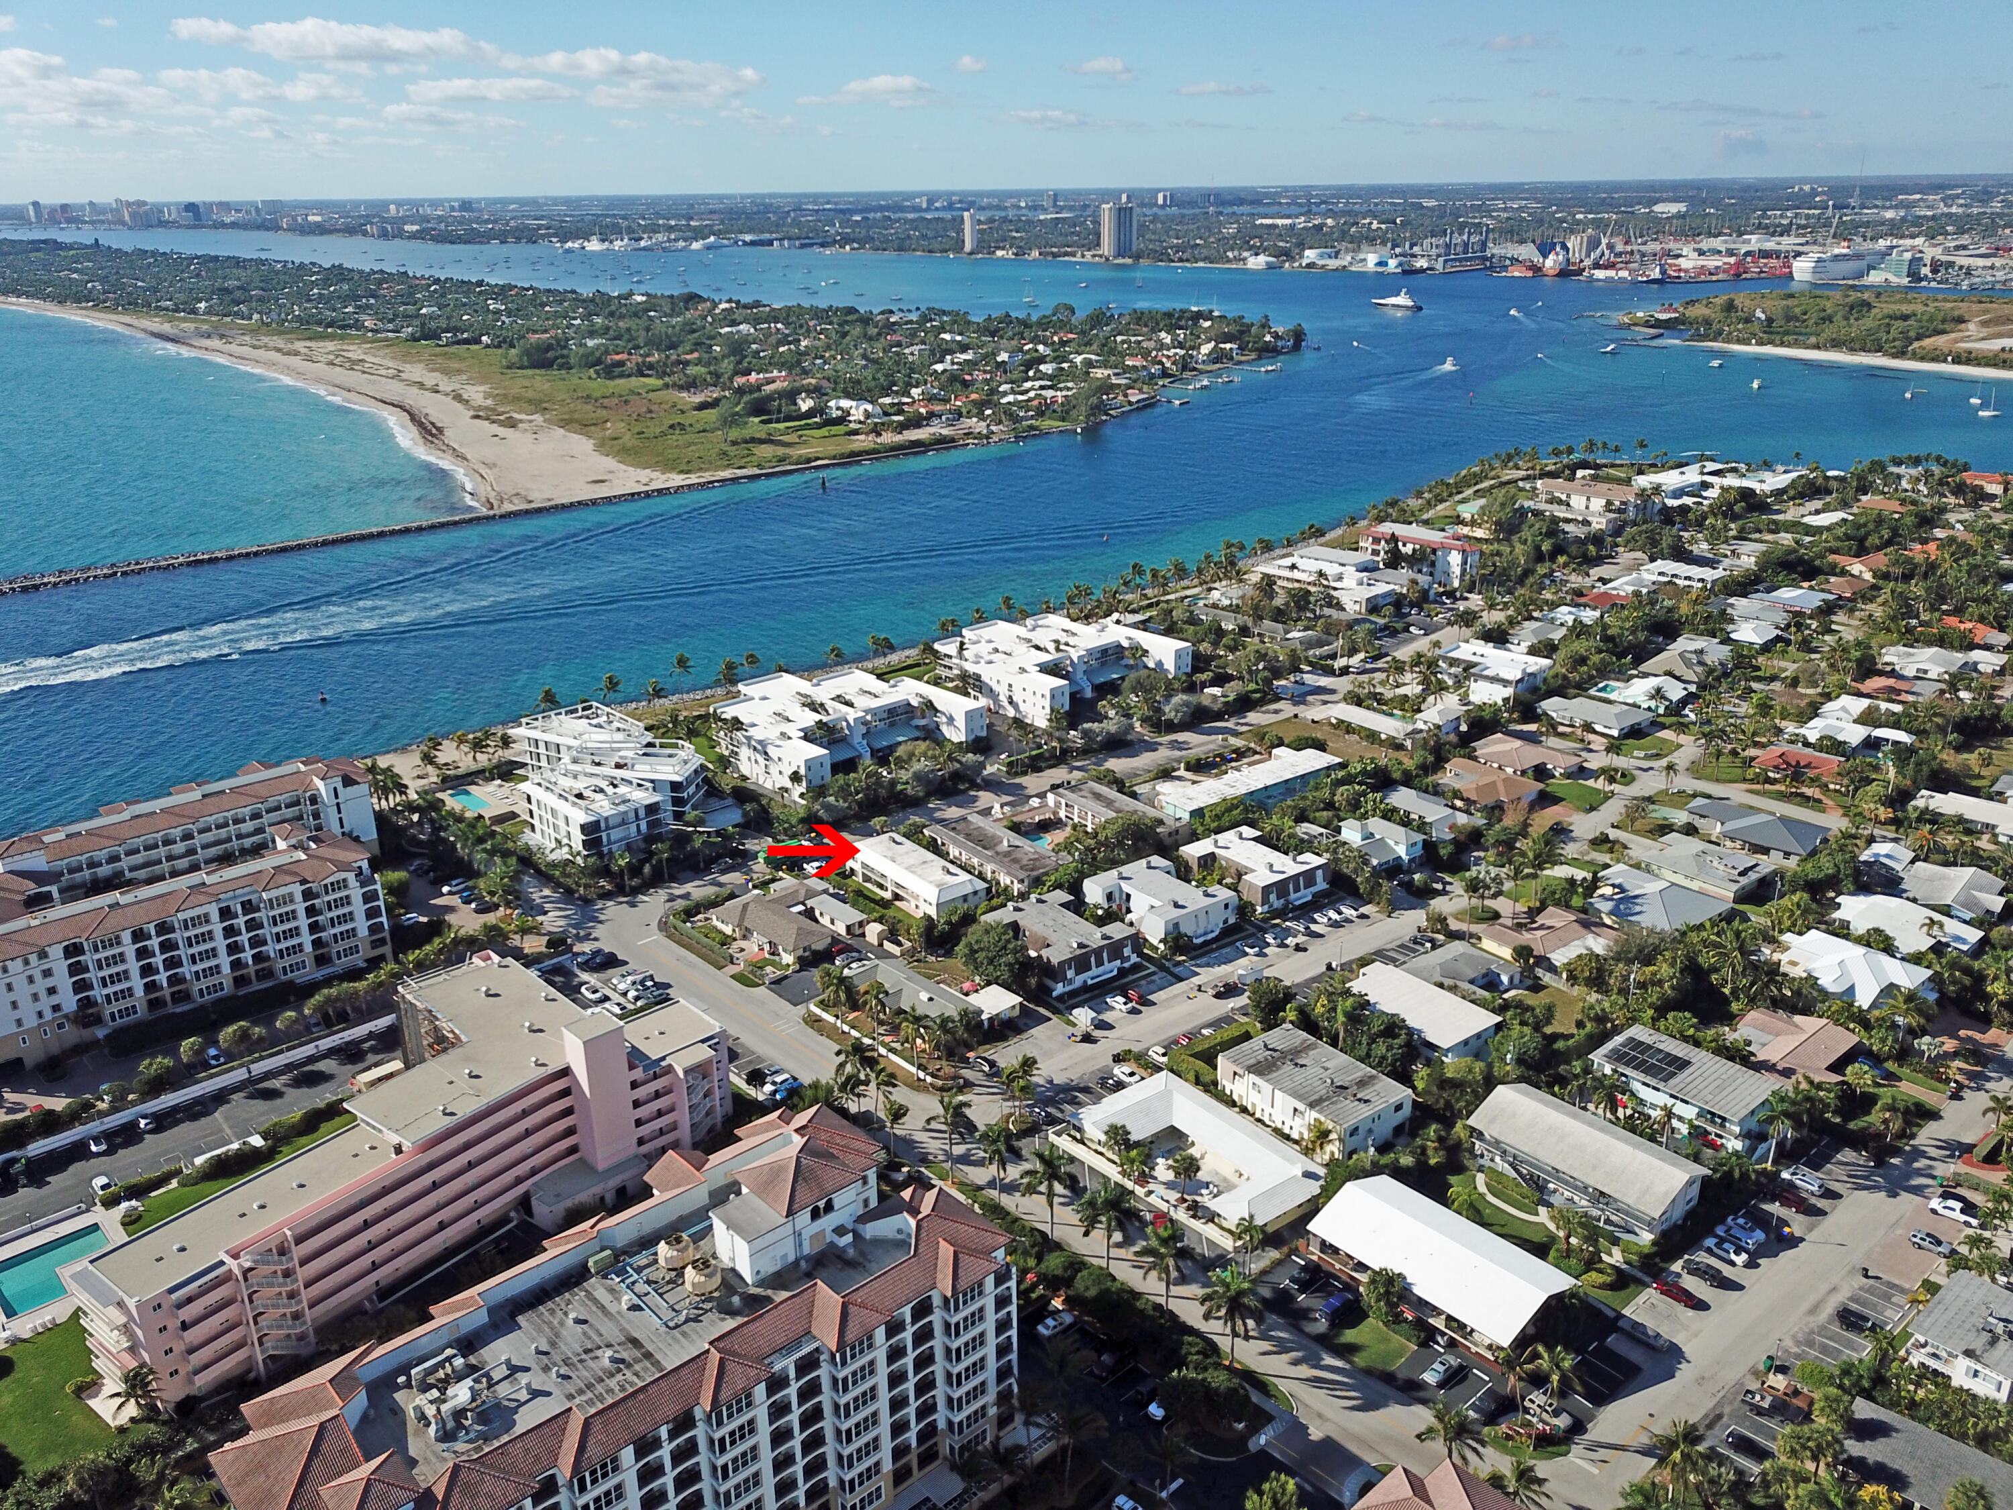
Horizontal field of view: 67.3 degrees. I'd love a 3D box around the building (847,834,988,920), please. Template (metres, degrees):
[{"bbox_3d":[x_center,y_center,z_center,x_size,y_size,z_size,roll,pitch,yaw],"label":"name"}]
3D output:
[{"bbox_3d":[-16.070,21.795,272.485,11.800,6.300,27.000,-17,26,-36],"label":"building"}]

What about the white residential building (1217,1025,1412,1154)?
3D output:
[{"bbox_3d":[42.049,46.053,207.028,13.400,6.000,22.200,-16,25,-34],"label":"white residential building"}]

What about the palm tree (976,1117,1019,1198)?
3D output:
[{"bbox_3d":[-0.889,51.976,191.019,5.872,11.946,5.872,-1,21,0],"label":"palm tree"}]

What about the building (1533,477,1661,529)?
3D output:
[{"bbox_3d":[222.998,-95.946,574.175,38.977,9.314,26.322,16,27,38],"label":"building"}]

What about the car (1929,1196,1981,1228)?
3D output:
[{"bbox_3d":[115.662,55.675,184.225,5.600,1.850,2.000,17,27,39],"label":"car"}]

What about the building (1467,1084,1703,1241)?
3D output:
[{"bbox_3d":[72.945,50.674,190.589,13.400,8.200,25.800,-17,26,-37],"label":"building"}]

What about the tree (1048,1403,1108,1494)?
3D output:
[{"bbox_3d":[6.500,67.497,145.866,6.500,10.200,6.500,-1,21,0],"label":"tree"}]

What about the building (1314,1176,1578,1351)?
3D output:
[{"bbox_3d":[50.086,59.252,174.844,14.882,8.403,26.525,-18,27,-38],"label":"building"}]

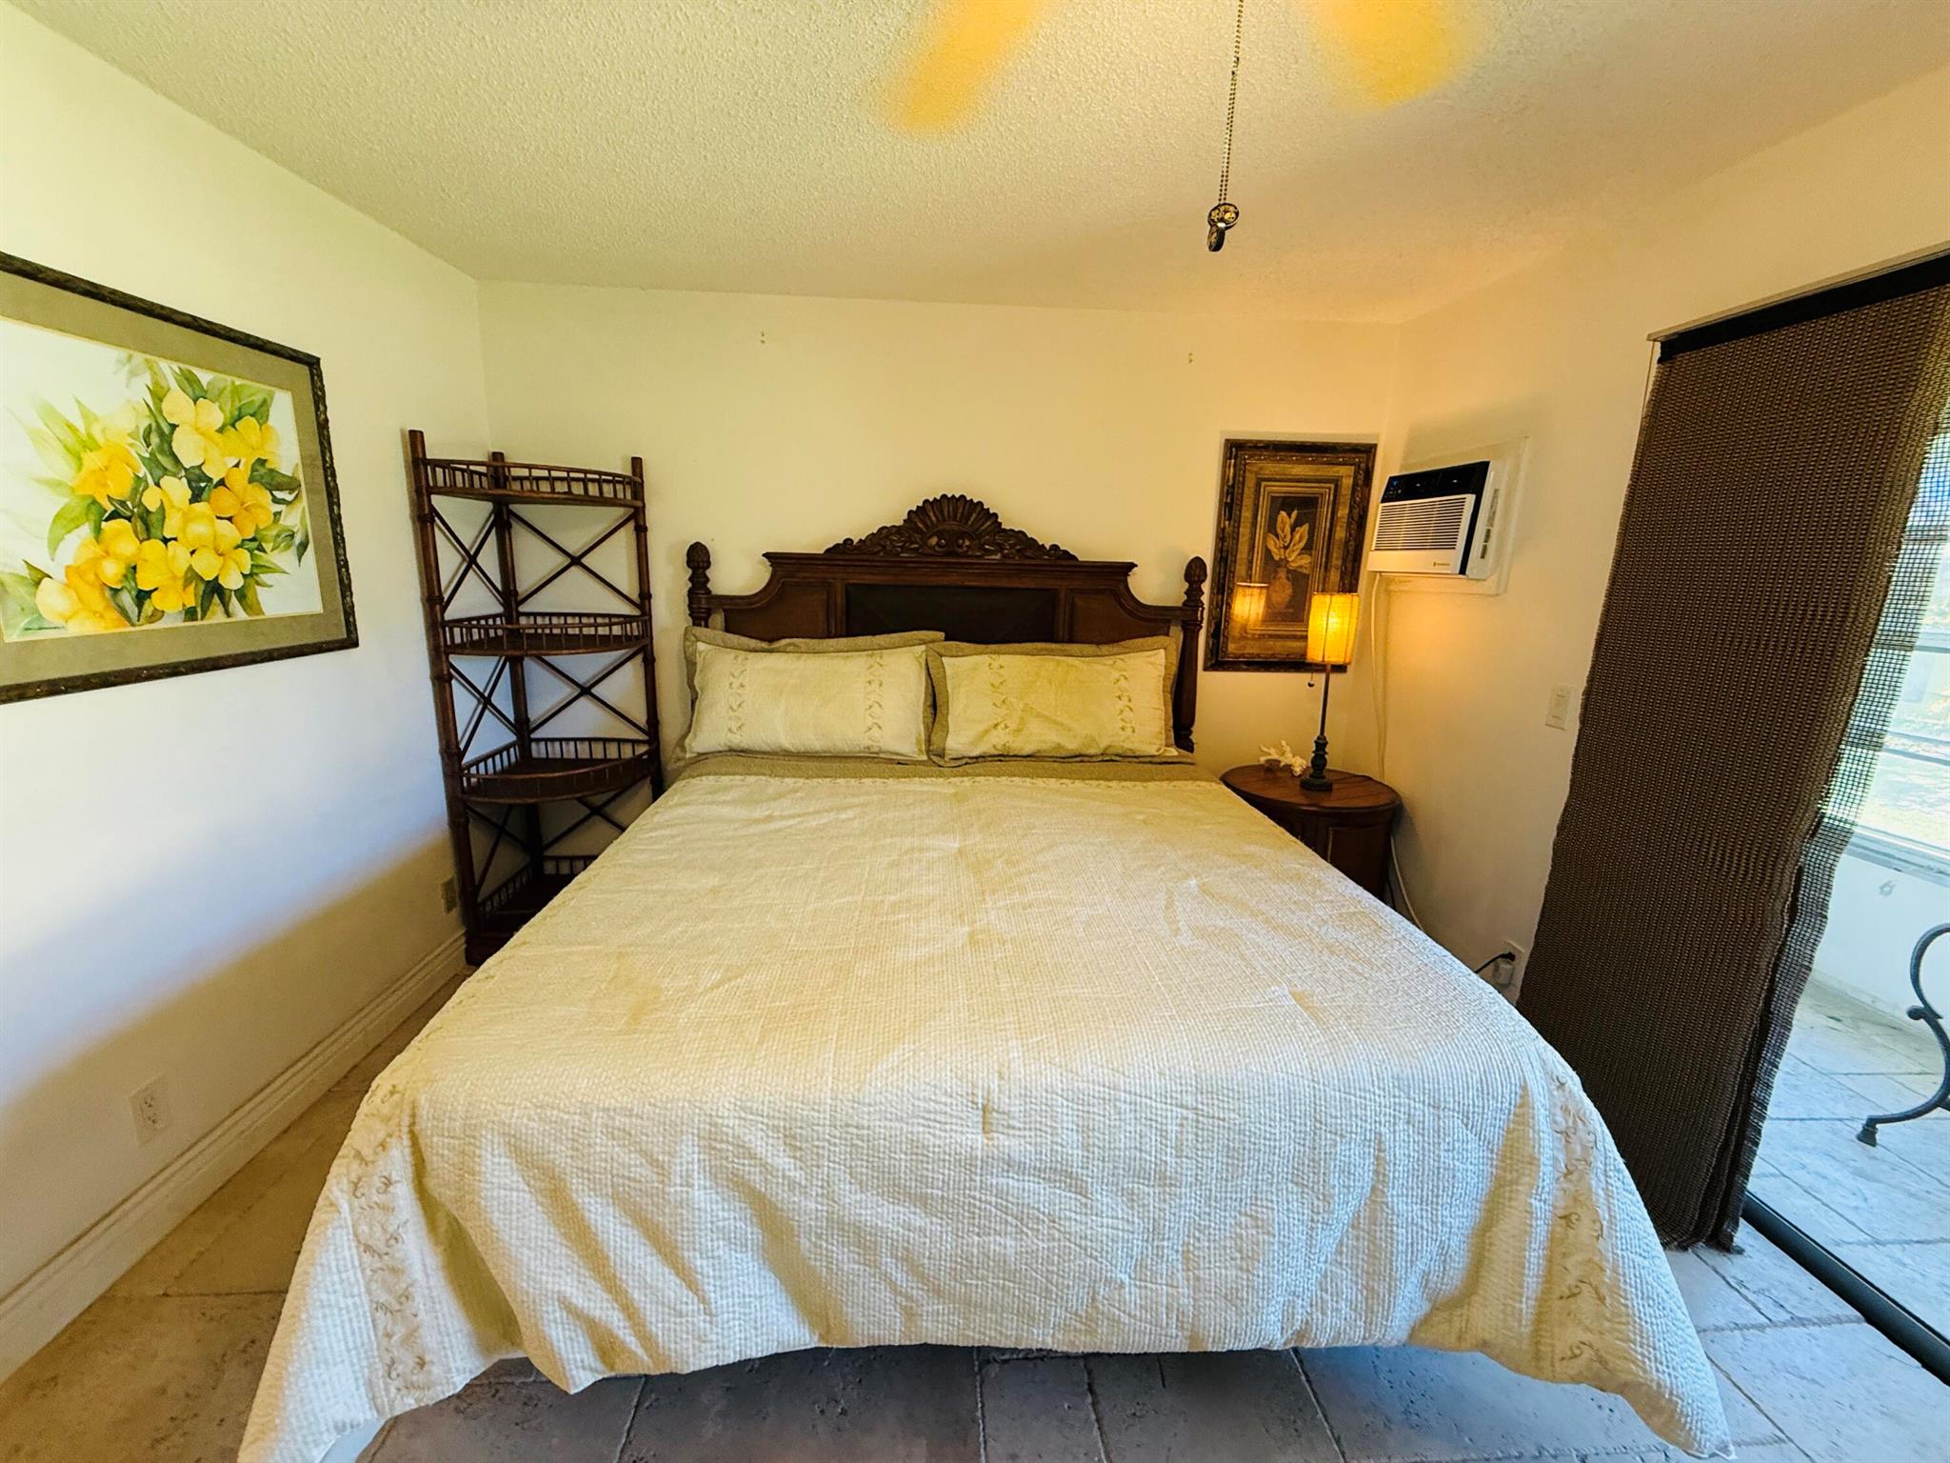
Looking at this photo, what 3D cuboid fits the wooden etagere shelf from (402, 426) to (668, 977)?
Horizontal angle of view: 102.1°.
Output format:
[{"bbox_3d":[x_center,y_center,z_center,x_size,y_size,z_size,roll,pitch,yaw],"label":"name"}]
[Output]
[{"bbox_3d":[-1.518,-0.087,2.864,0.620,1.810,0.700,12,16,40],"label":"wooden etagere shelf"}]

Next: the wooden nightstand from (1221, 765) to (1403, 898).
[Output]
[{"bbox_3d":[1.293,0.525,3.111,0.610,0.650,0.600,0,12,-4],"label":"wooden nightstand"}]

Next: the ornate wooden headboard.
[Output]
[{"bbox_3d":[-0.099,-0.072,3.202,2.040,1.700,0.100,0,12,-4],"label":"ornate wooden headboard"}]

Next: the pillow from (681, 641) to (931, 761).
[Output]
[{"bbox_3d":[-0.620,-0.126,2.949,0.920,0.470,0.190,0,-8,-4],"label":"pillow"}]

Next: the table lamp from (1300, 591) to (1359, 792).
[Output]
[{"bbox_3d":[1.321,-0.160,2.963,0.160,0.745,0.160,0,12,-4],"label":"table lamp"}]

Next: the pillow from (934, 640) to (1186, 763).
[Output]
[{"bbox_3d":[0.313,-0.124,3.048,0.980,0.480,0.190,0,-8,-4],"label":"pillow"}]

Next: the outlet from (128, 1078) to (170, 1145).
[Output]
[{"bbox_3d":[-1.714,0.786,1.650,0.010,0.116,0.073,0,12,-4],"label":"outlet"}]

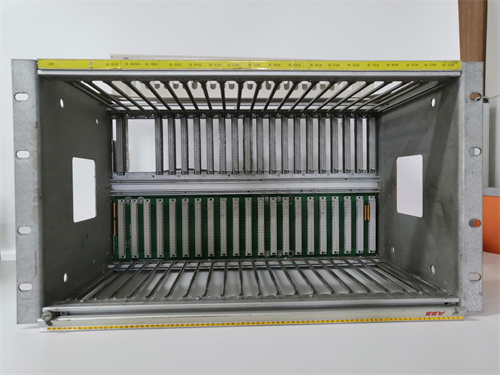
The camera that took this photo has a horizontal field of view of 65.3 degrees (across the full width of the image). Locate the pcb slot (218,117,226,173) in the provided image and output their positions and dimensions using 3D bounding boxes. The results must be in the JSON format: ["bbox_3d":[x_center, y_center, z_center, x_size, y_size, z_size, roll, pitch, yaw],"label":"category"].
[{"bbox_3d":[-0.043,-0.068,0.633,0.011,0.094,0.012,-1,1,-2],"label":"pcb slot"}]

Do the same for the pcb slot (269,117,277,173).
[{"bbox_3d":[0.037,-0.069,0.637,0.011,0.094,0.013,-1,1,-3],"label":"pcb slot"}]

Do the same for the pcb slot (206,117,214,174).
[{"bbox_3d":[-0.065,-0.068,0.632,0.011,0.094,0.013,-1,1,-3],"label":"pcb slot"}]

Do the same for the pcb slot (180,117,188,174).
[{"bbox_3d":[-0.104,-0.068,0.631,0.011,0.094,0.012,-1,1,-2],"label":"pcb slot"}]

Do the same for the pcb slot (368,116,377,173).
[{"bbox_3d":[0.200,-0.070,0.643,0.011,0.094,0.012,-1,1,-2],"label":"pcb slot"}]

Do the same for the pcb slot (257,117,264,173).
[{"bbox_3d":[0.018,-0.069,0.636,0.011,0.094,0.012,-1,1,-2],"label":"pcb slot"}]

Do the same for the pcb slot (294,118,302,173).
[{"bbox_3d":[0.077,-0.069,0.639,0.011,0.094,0.013,-1,1,-3],"label":"pcb slot"}]

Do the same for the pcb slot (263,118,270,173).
[{"bbox_3d":[0.027,-0.069,0.636,0.011,0.094,0.012,-1,1,-2],"label":"pcb slot"}]

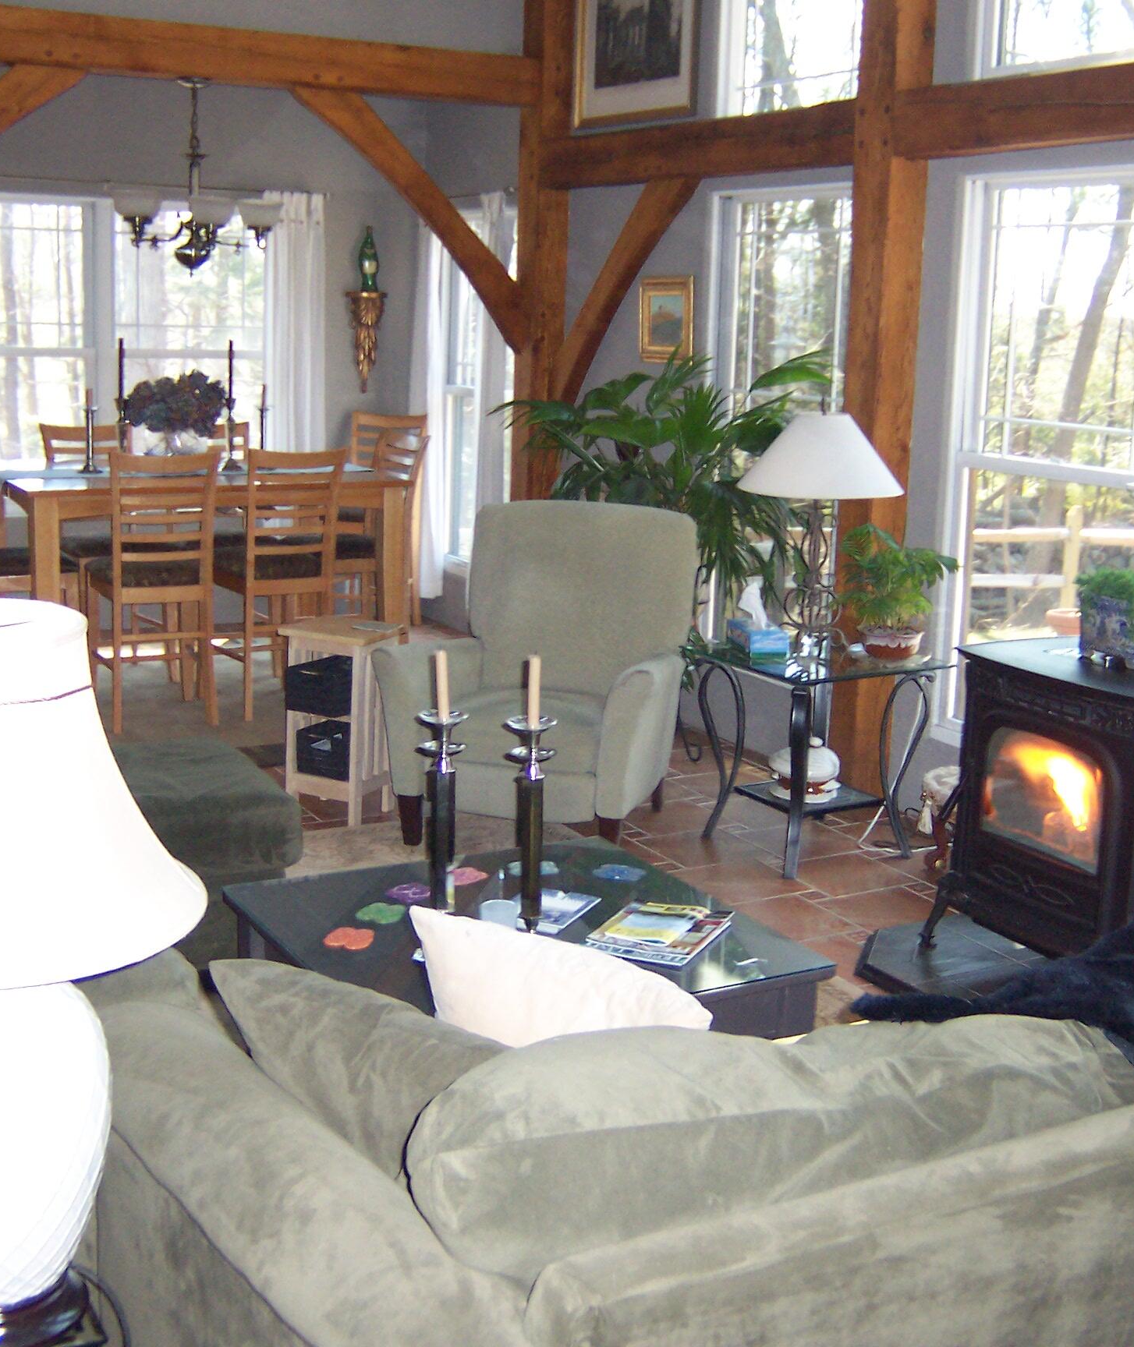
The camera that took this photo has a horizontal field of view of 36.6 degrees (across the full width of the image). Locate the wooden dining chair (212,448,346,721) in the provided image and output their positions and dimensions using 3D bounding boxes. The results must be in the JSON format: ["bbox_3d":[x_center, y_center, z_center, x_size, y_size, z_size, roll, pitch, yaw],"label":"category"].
[{"bbox_3d":[-1.185,-0.397,6.978,0.470,1.085,0.560,-4,13,-26],"label":"wooden dining chair"}]

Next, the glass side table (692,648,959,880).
[{"bbox_3d":[0.724,0.243,5.250,0.635,0.595,0.635,-7,14,-34],"label":"glass side table"}]

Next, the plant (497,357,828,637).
[{"bbox_3d":[0.329,-0.507,6.028,1.160,1.230,1.000,1,12,0],"label":"plant"}]

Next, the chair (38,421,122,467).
[{"bbox_3d":[-2.000,-0.519,7.452,0.460,1.070,0.560,-4,13,-24],"label":"chair"}]

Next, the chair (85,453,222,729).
[{"bbox_3d":[-1.635,-0.353,6.691,0.460,1.070,0.560,-5,13,-27],"label":"chair"}]

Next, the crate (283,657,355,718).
[{"bbox_3d":[-0.753,0.037,5.412,0.180,0.140,0.220,7,13,27],"label":"crate"}]

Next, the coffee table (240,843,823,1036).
[{"bbox_3d":[-0.107,0.698,3.358,0.875,0.430,0.875,-5,13,-28],"label":"coffee table"}]

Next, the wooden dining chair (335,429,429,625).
[{"bbox_3d":[-0.954,-0.513,7.571,0.560,1.085,0.470,-7,14,-35],"label":"wooden dining chair"}]

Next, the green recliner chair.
[{"bbox_3d":[-0.053,-0.016,5.470,0.860,1.015,0.890,5,12,14],"label":"green recliner chair"}]

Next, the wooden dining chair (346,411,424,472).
[{"bbox_3d":[-1.006,-0.762,8.772,0.470,1.085,0.560,5,12,15],"label":"wooden dining chair"}]

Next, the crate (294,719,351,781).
[{"bbox_3d":[-0.727,0.239,5.500,0.180,0.140,0.210,7,13,27],"label":"crate"}]

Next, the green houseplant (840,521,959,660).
[{"bbox_3d":[1.043,-0.261,5.363,0.370,0.410,0.360,2,12,0],"label":"green houseplant"}]

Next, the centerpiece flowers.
[{"bbox_3d":[-1.626,-1.046,7.129,0.430,0.430,0.420,-4,13,-24],"label":"centerpiece flowers"}]

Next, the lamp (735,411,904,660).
[{"bbox_3d":[0.790,-0.431,5.314,0.525,0.755,0.525,2,12,0],"label":"lamp"}]

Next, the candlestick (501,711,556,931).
[{"bbox_3d":[-0.070,0.302,3.202,0.105,0.430,0.105,2,12,0],"label":"candlestick"}]

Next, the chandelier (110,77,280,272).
[{"bbox_3d":[-1.516,-2.011,6.943,0.710,0.775,0.690,2,12,0],"label":"chandelier"}]

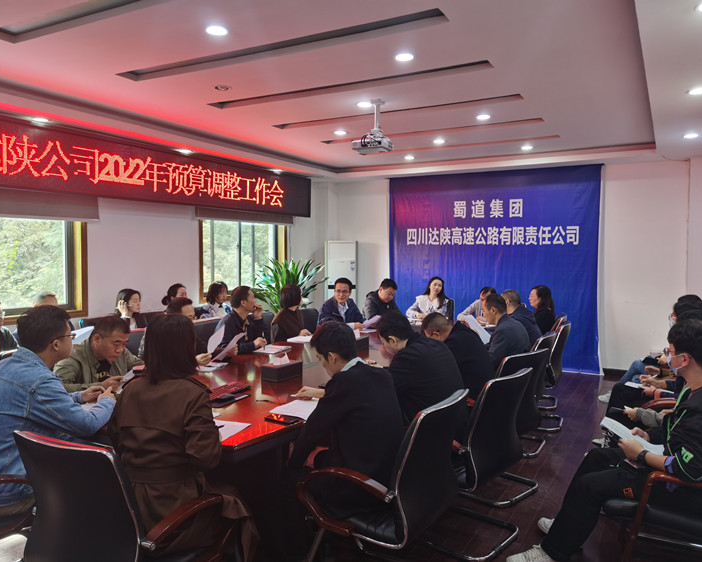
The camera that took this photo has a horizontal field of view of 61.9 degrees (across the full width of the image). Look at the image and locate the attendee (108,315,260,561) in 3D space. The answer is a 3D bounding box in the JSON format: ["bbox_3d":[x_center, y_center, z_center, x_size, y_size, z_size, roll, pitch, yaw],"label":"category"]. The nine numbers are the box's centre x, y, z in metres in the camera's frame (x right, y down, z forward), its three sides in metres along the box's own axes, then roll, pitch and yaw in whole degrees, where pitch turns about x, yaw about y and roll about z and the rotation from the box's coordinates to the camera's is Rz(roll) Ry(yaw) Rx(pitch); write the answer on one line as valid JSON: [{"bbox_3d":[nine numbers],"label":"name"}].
[{"bbox_3d":[-0.654,0.799,2.472,0.520,1.310,0.800,2,3,29],"label":"attendee"}]

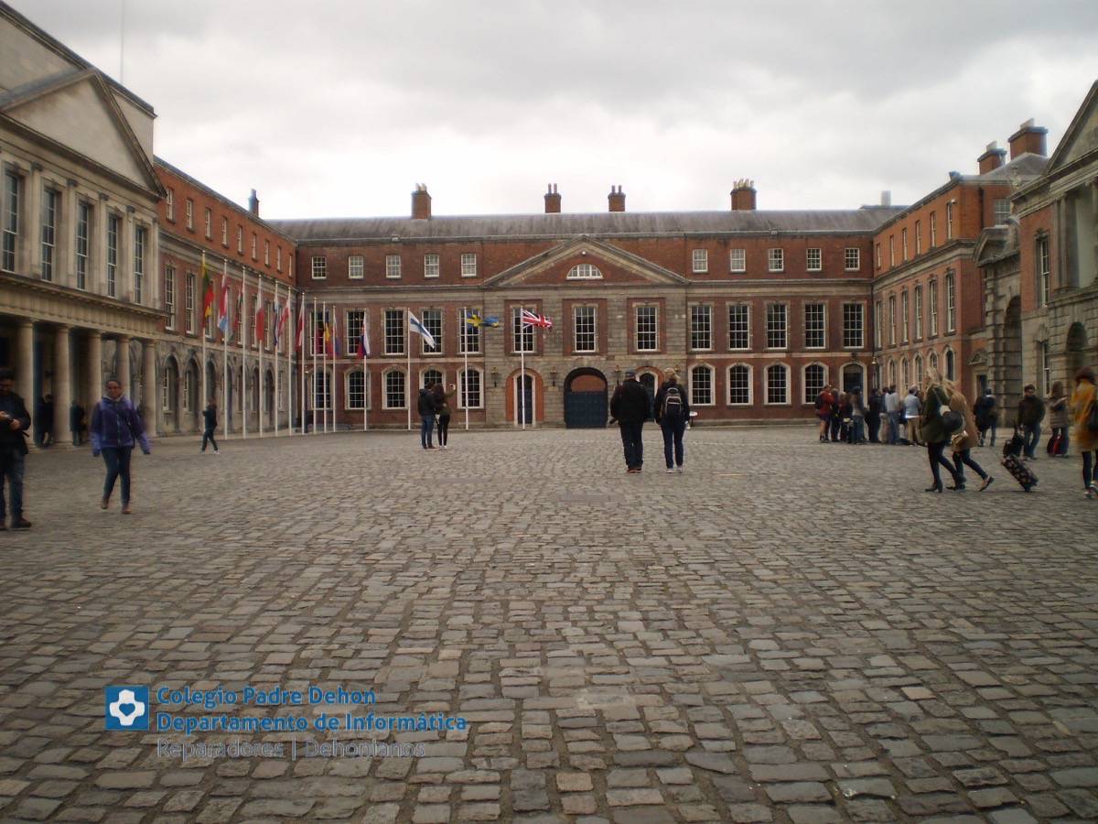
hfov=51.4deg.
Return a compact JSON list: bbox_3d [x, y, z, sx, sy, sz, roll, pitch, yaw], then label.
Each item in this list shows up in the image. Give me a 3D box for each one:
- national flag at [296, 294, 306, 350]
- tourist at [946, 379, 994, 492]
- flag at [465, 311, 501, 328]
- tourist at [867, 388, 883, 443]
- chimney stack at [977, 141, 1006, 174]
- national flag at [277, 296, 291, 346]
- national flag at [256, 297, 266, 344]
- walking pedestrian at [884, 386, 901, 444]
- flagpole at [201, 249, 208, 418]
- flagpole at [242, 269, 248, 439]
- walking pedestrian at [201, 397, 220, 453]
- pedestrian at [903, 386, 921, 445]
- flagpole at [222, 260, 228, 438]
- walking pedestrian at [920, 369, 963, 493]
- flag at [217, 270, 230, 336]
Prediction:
[{"bbox_3d":[-13.988,-4.895,64.300,0.580,2.900,0.400,-1,0,2],"label":"national flag"},{"bbox_3d":[6.062,0.337,16.500,0.700,1.620,0.520,-1,0,5],"label":"tourist"},{"bbox_3d":[-4.292,-5.991,74.400,2.250,1.080,0.350,-1,0,2],"label":"flag"},{"bbox_3d":[10.269,0.124,35.900,0.520,1.710,0.380,-1,0,20],"label":"tourist"},{"bbox_3d":[27.631,-15.790,71.113,0.900,2.000,2.600,-1,0,2],"label":"chimney stack"},{"bbox_3d":[-14.475,-4.975,62.400,0.750,2.550,0.400,-1,0,2],"label":"national flag"},{"bbox_3d":[-14.359,-4.597,56.800,0.500,2.350,0.400,-1,0,2],"label":"national flag"},{"bbox_3d":[9.929,0.093,33.000,0.470,1.720,0.360,-1,0,28],"label":"walking pedestrian"},{"bbox_3d":[-14.349,-2.727,47.600,0.130,8.000,0.130,-1,0,2],"label":"flagpole"},{"bbox_3d":[-14.147,-2.744,53.100,0.120,8.000,0.120,-1,0,2],"label":"flagpole"},{"bbox_3d":[-10.244,0.424,34.600,0.560,1.720,0.480,-1,0,-4],"label":"walking pedestrian"},{"bbox_3d":[10.561,0.106,33.200,0.540,1.760,0.400,-1,0,24],"label":"pedestrian"},{"bbox_3d":[-14.248,-2.726,50.400,0.130,8.000,0.130,-1,0,2],"label":"flagpole"},{"bbox_3d":[5.369,0.256,15.600,0.600,1.680,0.500,-1,0,2],"label":"walking pedestrian"},{"bbox_3d":[-14.670,-4.890,51.500,0.700,2.800,0.400,-1,0,2],"label":"flag"}]

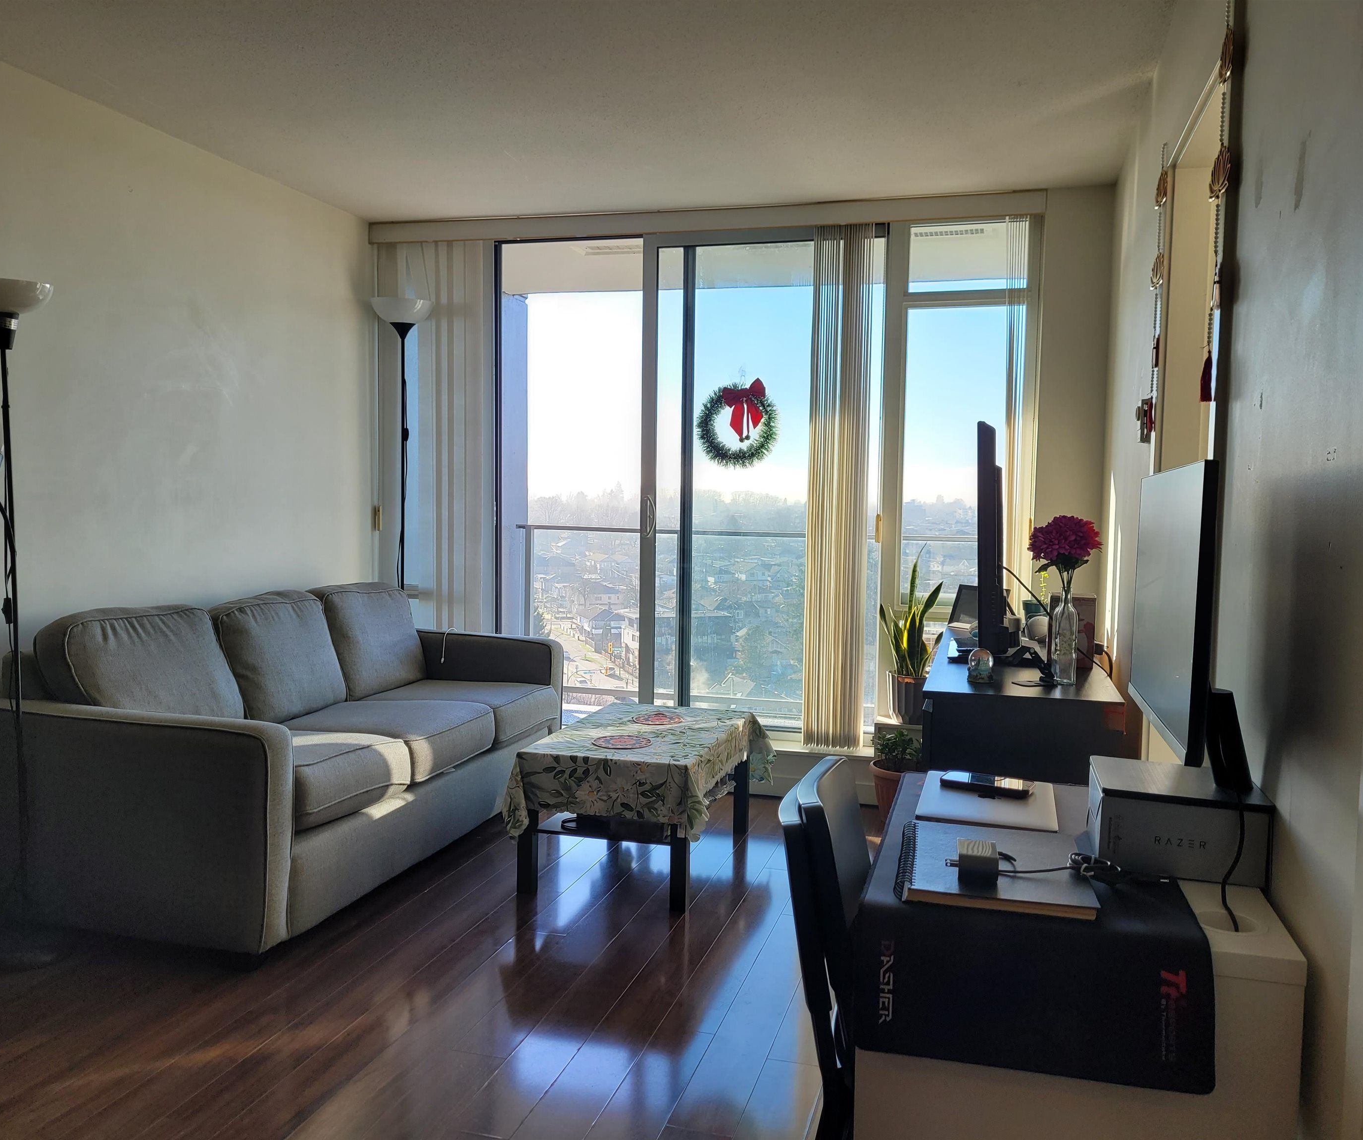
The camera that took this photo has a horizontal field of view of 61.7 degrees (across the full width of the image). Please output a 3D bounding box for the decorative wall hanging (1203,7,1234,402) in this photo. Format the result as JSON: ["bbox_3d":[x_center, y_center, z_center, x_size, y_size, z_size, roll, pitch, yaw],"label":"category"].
[{"bbox_3d":[0.968,-0.656,2.050,0.035,0.710,0.130,2,4,16],"label":"decorative wall hanging"}]

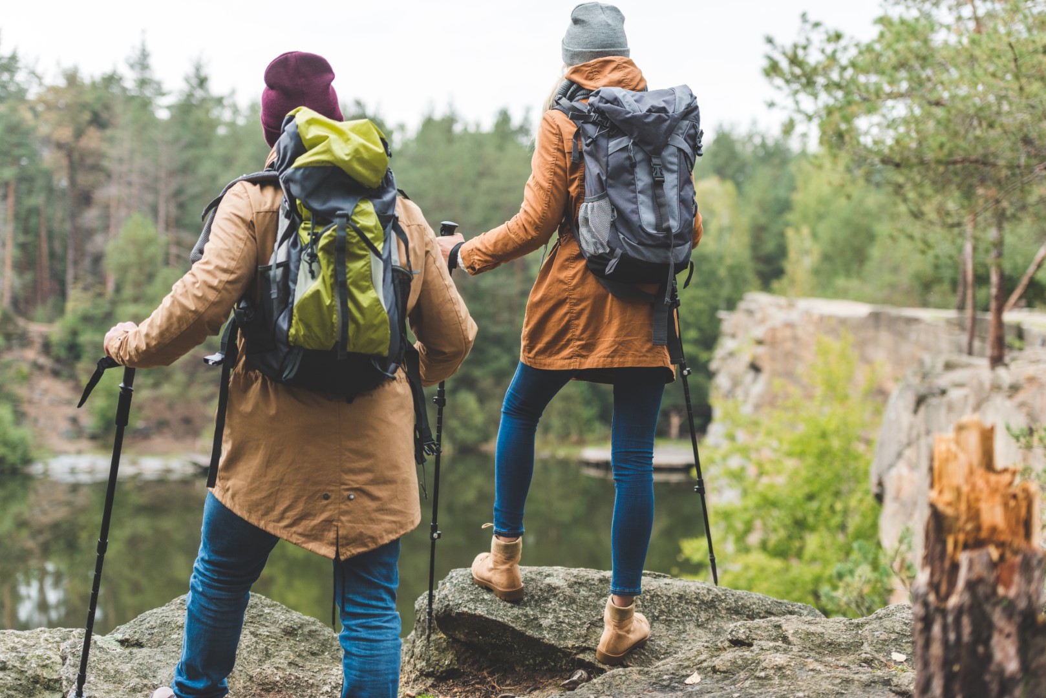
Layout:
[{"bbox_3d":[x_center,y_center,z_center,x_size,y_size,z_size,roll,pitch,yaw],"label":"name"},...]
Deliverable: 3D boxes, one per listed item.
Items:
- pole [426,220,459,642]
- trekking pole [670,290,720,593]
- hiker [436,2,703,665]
[{"bbox_3d":[-0.225,0.225,5.440,0.050,1.137,0.060,1,4,-22],"label":"pole"},{"bbox_3d":[0.473,0.142,5.750,0.050,1.081,0.060,-10,6,-21],"label":"trekking pole"},{"bbox_3d":[0.189,-0.052,5.340,0.712,1.730,0.797,0,1,-22],"label":"hiker"}]

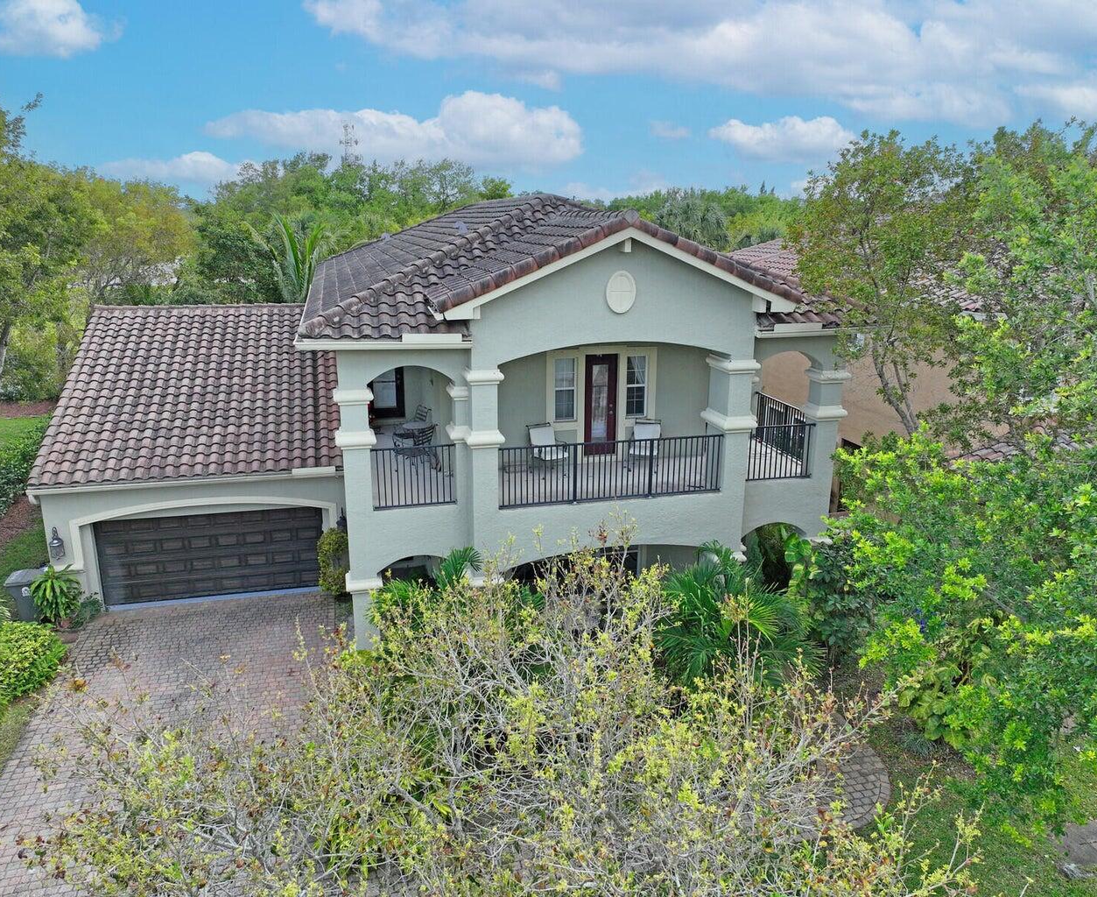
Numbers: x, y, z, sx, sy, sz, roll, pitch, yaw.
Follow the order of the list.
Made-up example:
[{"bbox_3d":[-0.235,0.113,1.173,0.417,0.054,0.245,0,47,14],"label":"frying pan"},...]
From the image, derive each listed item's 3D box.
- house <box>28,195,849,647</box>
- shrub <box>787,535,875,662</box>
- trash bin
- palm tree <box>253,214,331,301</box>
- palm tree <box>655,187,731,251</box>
[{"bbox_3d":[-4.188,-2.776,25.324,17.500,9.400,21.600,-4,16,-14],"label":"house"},{"bbox_3d":[5.682,3.076,17.074,1.900,2.650,1.700,-4,16,-14],"label":"shrub"},{"bbox_3d":[-11.574,3.338,18.632,0.820,1.080,0.660,-4,16,-14],"label":"trash bin"},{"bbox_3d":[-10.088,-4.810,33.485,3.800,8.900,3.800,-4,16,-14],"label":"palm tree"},{"bbox_3d":[7.788,-9.560,48.114,4.300,10.500,4.300,-4,16,-14],"label":"palm tree"}]

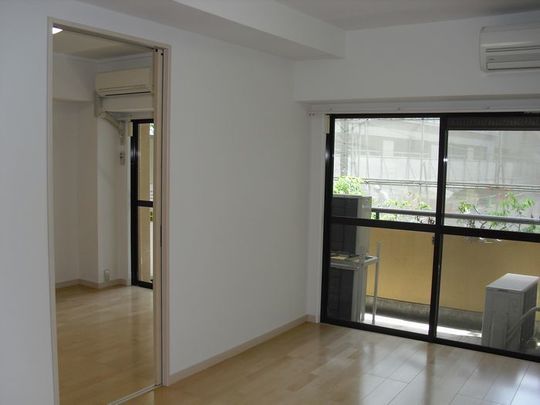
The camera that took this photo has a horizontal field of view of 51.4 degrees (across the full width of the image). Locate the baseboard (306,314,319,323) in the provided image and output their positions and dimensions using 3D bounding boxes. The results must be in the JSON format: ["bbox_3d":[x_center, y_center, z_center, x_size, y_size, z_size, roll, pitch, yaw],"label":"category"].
[{"bbox_3d":[0.373,1.020,4.920,0.100,0.060,0.020,5,6,33],"label":"baseboard"}]

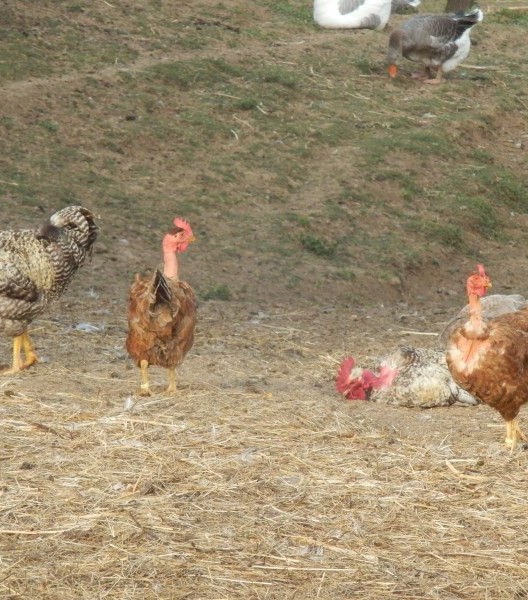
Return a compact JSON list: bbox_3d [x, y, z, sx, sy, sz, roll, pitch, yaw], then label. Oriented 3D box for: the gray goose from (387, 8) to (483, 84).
[{"bbox_3d":[0.967,-1.438,35.000,0.550,0.420,0.260,-1,5,-9],"label":"gray goose"}]

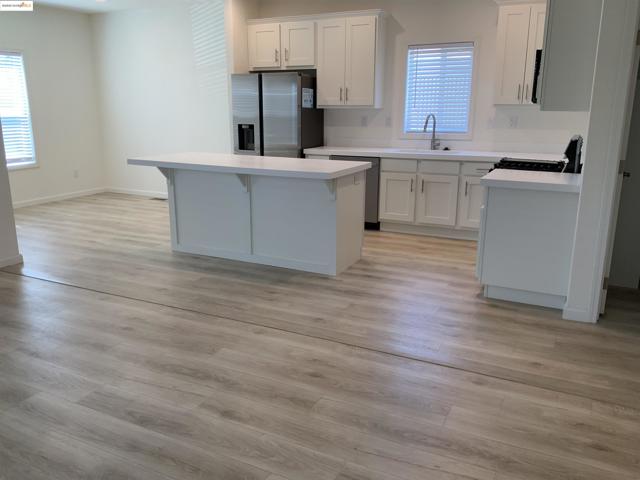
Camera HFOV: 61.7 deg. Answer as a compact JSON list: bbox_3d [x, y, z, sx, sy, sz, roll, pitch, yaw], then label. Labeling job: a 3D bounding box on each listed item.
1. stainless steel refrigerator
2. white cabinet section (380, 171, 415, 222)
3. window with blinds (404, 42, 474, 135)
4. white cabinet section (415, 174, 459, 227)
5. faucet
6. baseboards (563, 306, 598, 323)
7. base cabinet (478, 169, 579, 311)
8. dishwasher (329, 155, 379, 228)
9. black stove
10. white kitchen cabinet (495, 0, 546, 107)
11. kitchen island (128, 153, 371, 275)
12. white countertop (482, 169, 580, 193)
[{"bbox_3d":[-0.498,-1.169,6.825,0.915,1.780,0.690,7,16,26],"label":"stainless steel refrigerator"},{"bbox_3d":[0.985,-0.535,6.263,0.431,0.549,0.500,7,16,25],"label":"white cabinet section"},{"bbox_3d":[1.373,-1.734,6.202,0.750,1.000,0.100,7,16,26],"label":"window with blinds"},{"bbox_3d":[1.389,-0.485,6.072,0.452,0.549,0.500,7,16,25],"label":"white cabinet section"},{"bbox_3d":[1.269,-1.217,6.096,0.125,0.410,0.245,7,16,26],"label":"faucet"},{"bbox_3d":[1.784,0.514,3.663,0.210,0.090,0.030,7,16,26],"label":"baseboards"},{"bbox_3d":[1.633,-0.038,4.185,0.650,0.900,0.670,7,16,26],"label":"base cabinet"},{"bbox_3d":[0.526,-0.611,6.496,0.615,0.865,0.600,7,16,26],"label":"dishwasher"},{"bbox_3d":[1.916,-0.248,4.811,0.720,1.000,0.760,7,16,26],"label":"black stove"},{"bbox_3d":[2.161,-1.908,5.512,0.590,1.030,0.334,7,16,26],"label":"white kitchen cabinet"},{"bbox_3d":[-0.677,-0.293,5.140,2.135,0.915,0.873,7,16,26],"label":"kitchen island"},{"bbox_3d":[1.627,-0.464,4.069,0.660,0.047,0.690,7,16,26],"label":"white countertop"}]

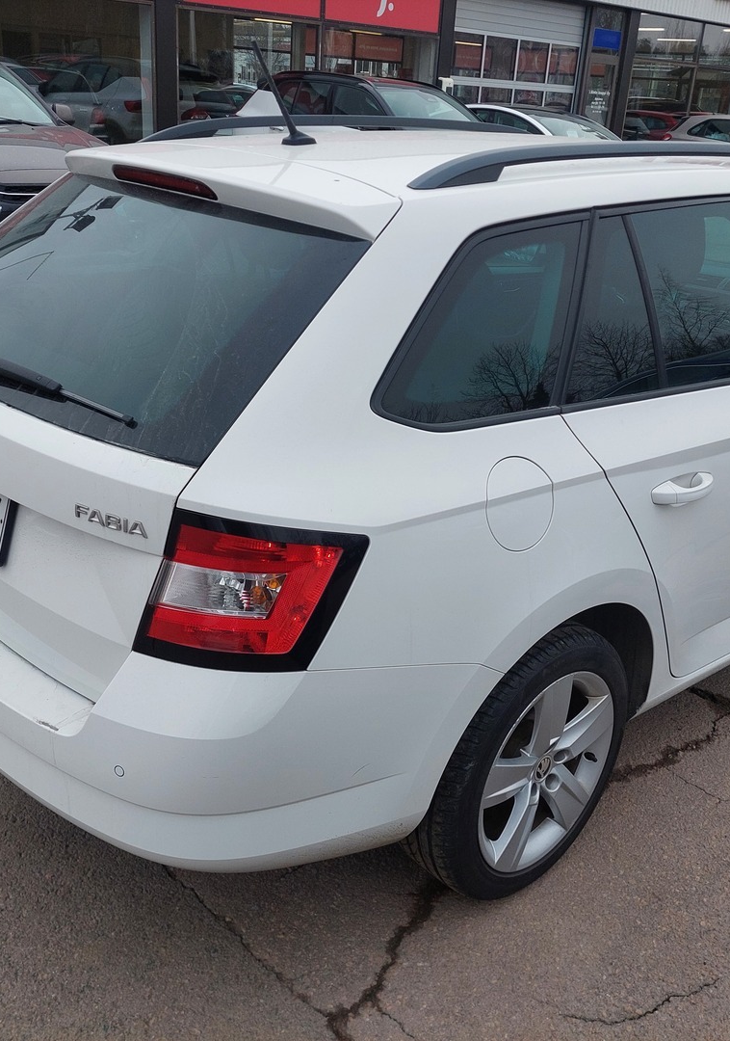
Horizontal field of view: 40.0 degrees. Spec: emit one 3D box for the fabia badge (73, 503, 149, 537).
[{"bbox_3d":[-0.364,0.005,1.436,0.150,0.023,0.008,16,19,28],"label":"fabia badge"}]

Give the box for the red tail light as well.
[{"bbox_3d":[-0.156,0.089,1.408,0.320,0.235,0.175,-17,30,-39],"label":"red tail light"}]

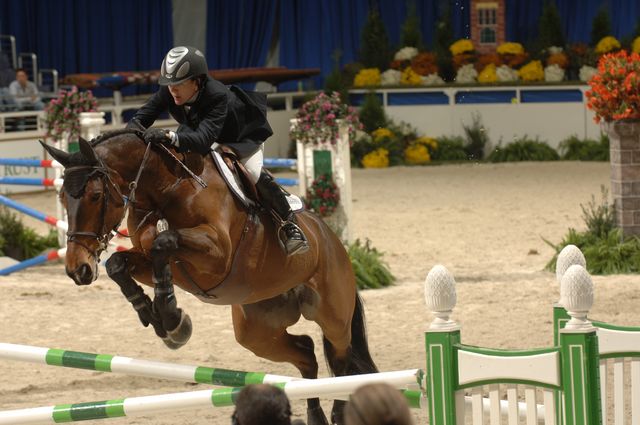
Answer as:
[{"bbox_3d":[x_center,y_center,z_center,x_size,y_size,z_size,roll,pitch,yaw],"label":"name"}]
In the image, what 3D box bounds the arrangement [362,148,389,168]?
[{"bbox_3d":[0.831,-0.808,59.800,0.400,0.320,0.380,-1,3,5],"label":"arrangement"}]

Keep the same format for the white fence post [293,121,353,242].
[{"bbox_3d":[0.032,-0.165,36.600,0.480,1.380,0.400,0,3,17],"label":"white fence post"}]

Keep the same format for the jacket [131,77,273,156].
[{"bbox_3d":[-0.617,-0.500,20.800,0.520,0.450,0.660,1,16,42],"label":"jacket"}]

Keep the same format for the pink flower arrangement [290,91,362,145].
[{"bbox_3d":[0.059,-0.868,36.500,0.640,0.490,0.540,0,3,15],"label":"pink flower arrangement"}]

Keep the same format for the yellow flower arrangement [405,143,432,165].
[{"bbox_3d":[1.477,-0.894,60.500,0.400,0.340,0.380,-1,3,5],"label":"yellow flower arrangement"}]

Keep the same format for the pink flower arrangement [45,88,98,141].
[{"bbox_3d":[-2.488,-0.991,40.000,0.550,0.530,0.500,-1,3,0],"label":"pink flower arrangement"}]

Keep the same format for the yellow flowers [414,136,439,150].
[{"bbox_3d":[1.714,-1.094,64.300,0.410,0.280,0.380,-2,4,0],"label":"yellow flowers"}]

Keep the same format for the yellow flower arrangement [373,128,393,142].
[{"bbox_3d":[0.948,-1.160,60.600,0.320,0.240,0.310,-1,3,5],"label":"yellow flower arrangement"}]

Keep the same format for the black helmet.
[{"bbox_3d":[-0.703,-0.755,20.650,0.220,0.190,0.280,1,14,41],"label":"black helmet"}]

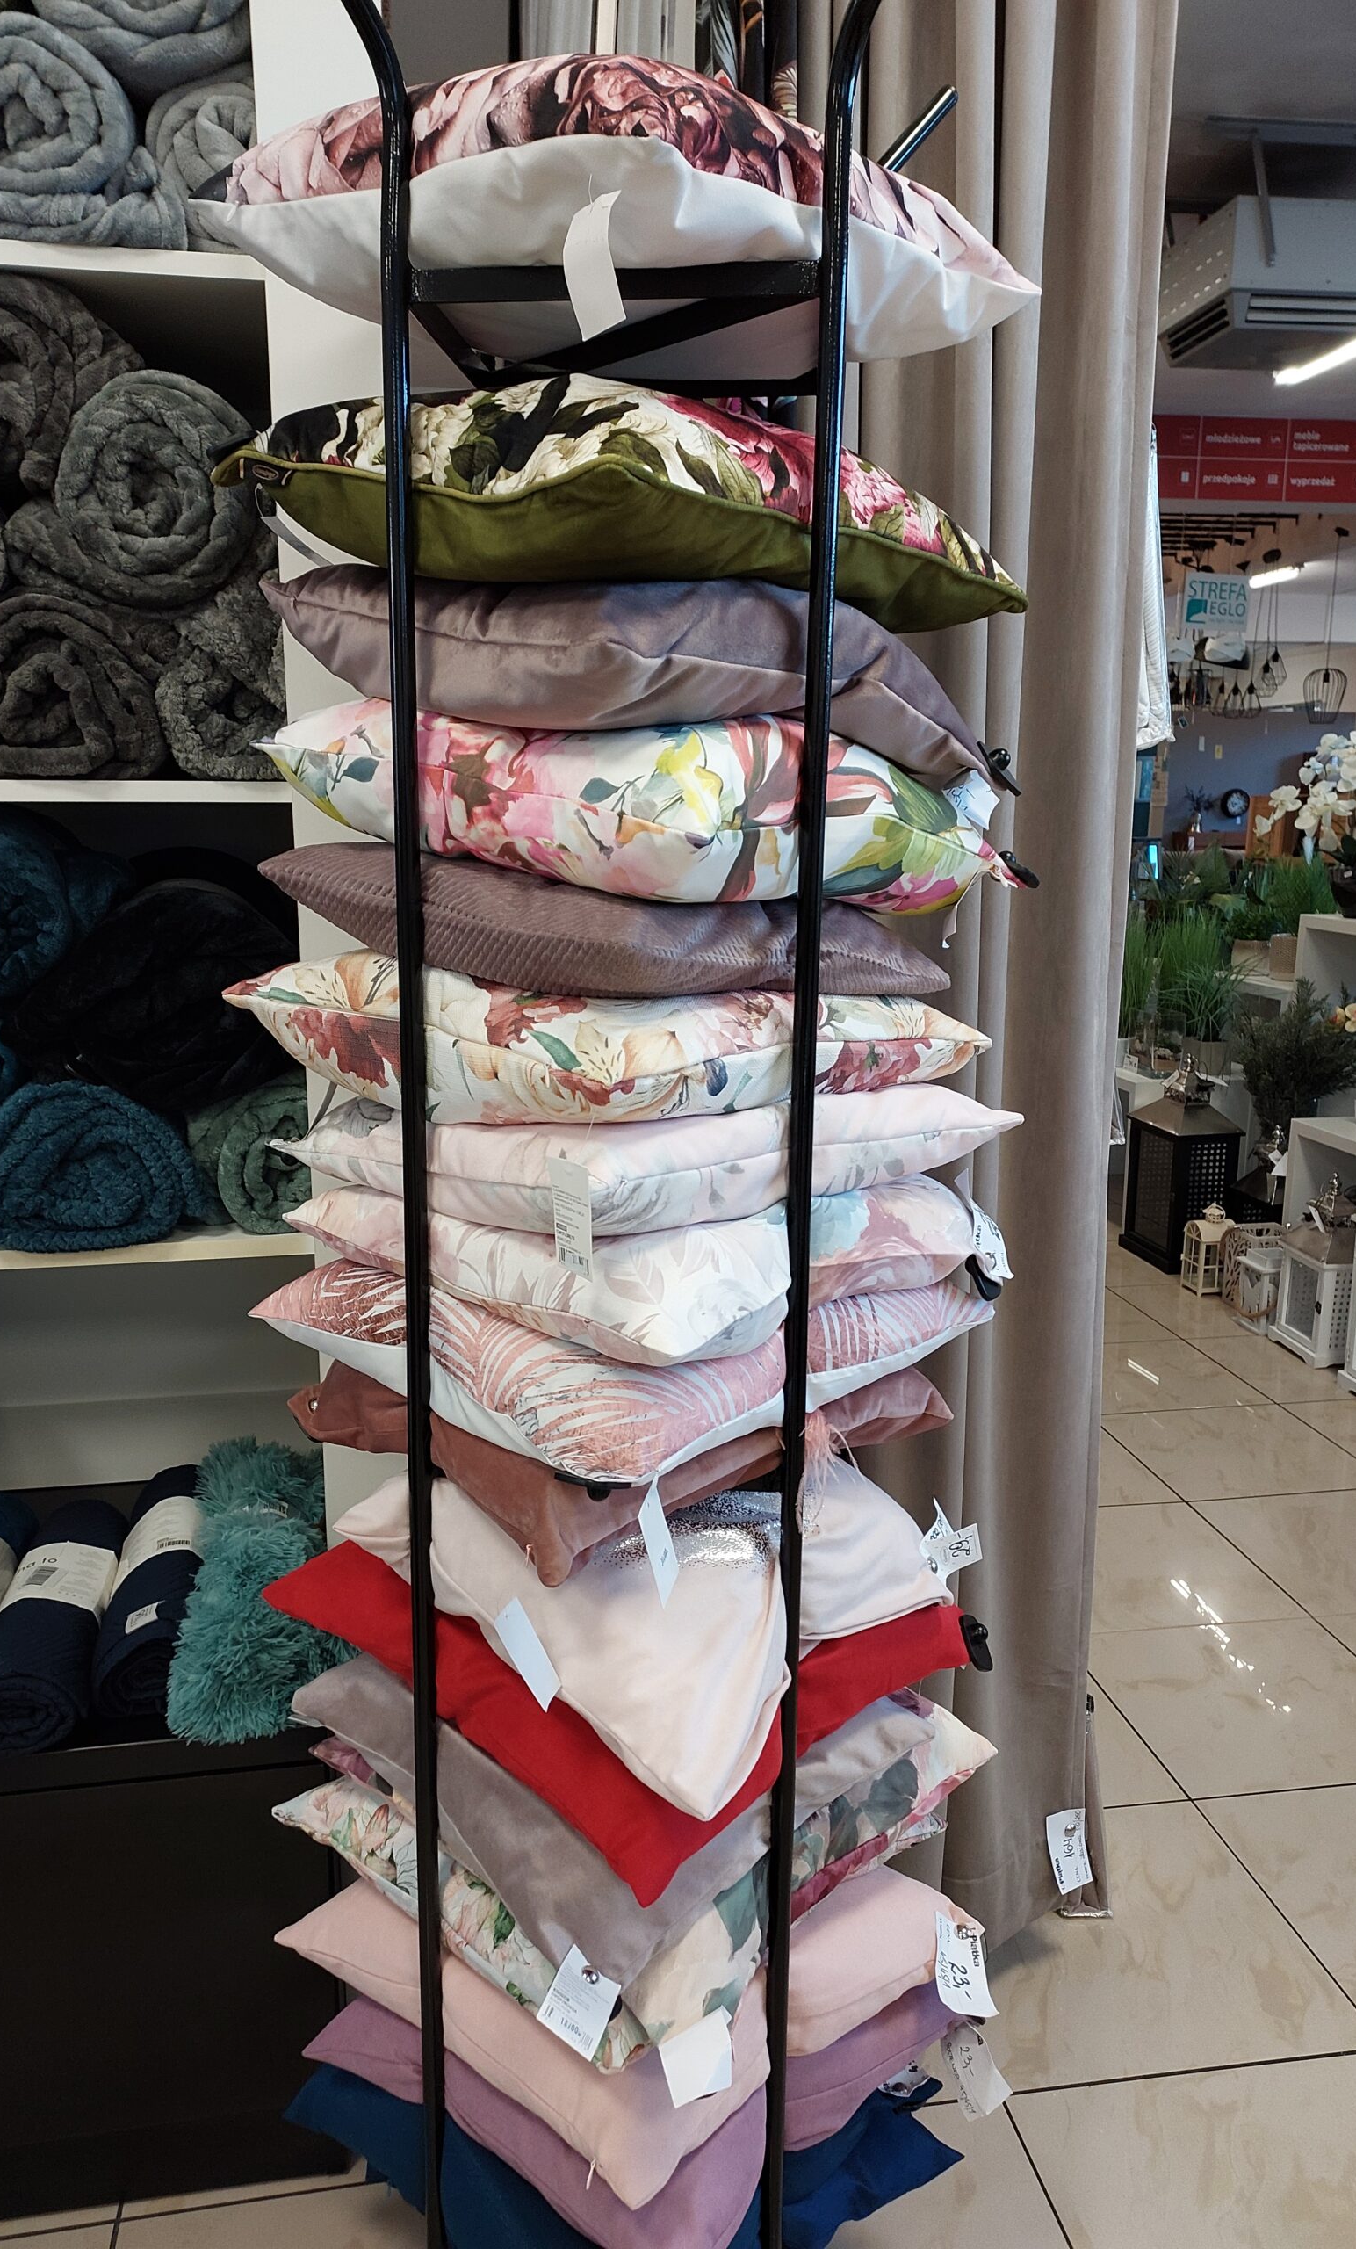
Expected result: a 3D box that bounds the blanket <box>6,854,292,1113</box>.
[{"bbox_3d":[-0.527,-0.161,1.905,0.260,0.213,0.450,-2,12,-10],"label":"blanket"}]

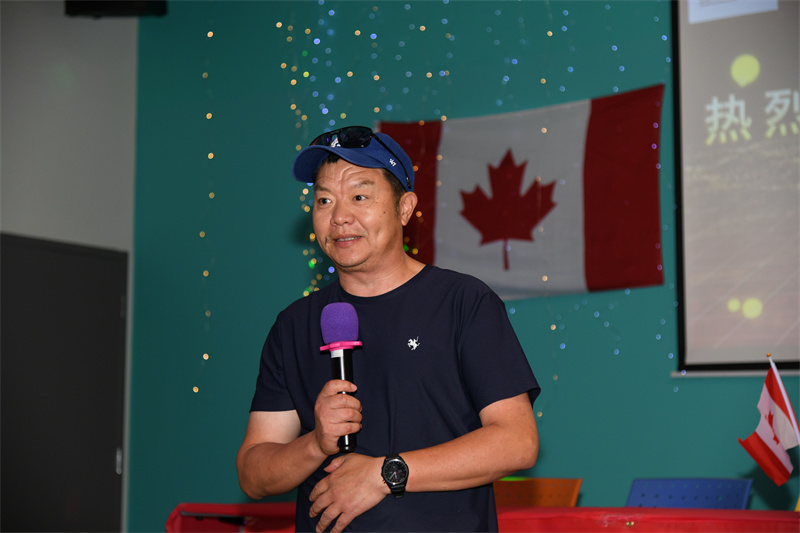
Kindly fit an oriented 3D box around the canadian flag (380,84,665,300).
[{"bbox_3d":[0.498,-0.301,7.055,1.510,0.920,0.050,-4,-8,33],"label":"canadian flag"}]

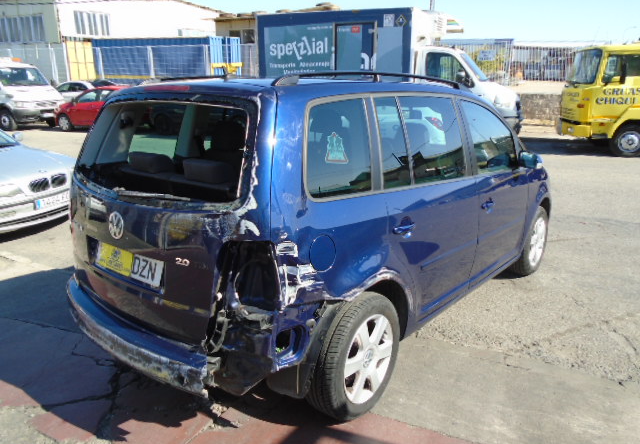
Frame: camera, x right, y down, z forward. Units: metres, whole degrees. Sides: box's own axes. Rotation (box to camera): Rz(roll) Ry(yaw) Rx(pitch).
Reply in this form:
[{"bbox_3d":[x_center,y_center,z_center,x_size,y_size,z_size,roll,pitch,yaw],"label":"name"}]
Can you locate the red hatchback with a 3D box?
[{"bbox_3d":[-7.000,-3.770,16.100,4.120,1.455,1.730,6,17,18],"label":"red hatchback"}]

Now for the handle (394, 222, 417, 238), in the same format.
[{"bbox_3d":[0.394,0.039,2.241,0.048,0.055,0.195,13,19,38],"label":"handle"}]

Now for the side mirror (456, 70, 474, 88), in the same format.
[{"bbox_3d":[3.451,-3.379,11.400,0.250,0.380,0.280,7,17,21],"label":"side mirror"}]

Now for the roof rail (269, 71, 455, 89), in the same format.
[{"bbox_3d":[0.368,-0.738,2.549,0.070,0.100,1.770,13,19,38],"label":"roof rail"}]

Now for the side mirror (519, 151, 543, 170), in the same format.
[{"bbox_3d":[1.475,-0.431,3.370,0.195,0.145,0.115,13,19,38],"label":"side mirror"}]

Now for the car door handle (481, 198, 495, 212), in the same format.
[{"bbox_3d":[1.054,-0.103,3.027,0.048,0.055,0.195,13,19,38],"label":"car door handle"}]

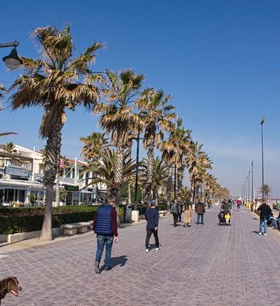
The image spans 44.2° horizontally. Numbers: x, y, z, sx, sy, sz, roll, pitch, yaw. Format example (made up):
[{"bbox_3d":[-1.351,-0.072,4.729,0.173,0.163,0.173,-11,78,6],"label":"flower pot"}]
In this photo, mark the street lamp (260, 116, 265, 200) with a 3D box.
[{"bbox_3d":[13.023,1.522,36.544,0.420,10.400,1.200,-1,-8,16],"label":"street lamp"}]

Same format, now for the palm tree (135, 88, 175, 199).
[{"bbox_3d":[1.140,0.233,27.763,3.100,10.200,3.100,-1,-8,16],"label":"palm tree"}]

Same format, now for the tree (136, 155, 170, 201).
[{"bbox_3d":[1.754,3.681,39.731,4.000,6.500,4.000,-1,-8,16],"label":"tree"}]

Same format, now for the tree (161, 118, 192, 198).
[{"bbox_3d":[4.621,1.648,44.271,3.700,11.893,3.700,-1,-8,15],"label":"tree"}]

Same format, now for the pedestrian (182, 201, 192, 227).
[{"bbox_3d":[3.015,3.843,21.846,0.550,1.650,0.420,0,-8,14],"label":"pedestrian"}]

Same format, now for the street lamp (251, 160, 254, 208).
[{"bbox_3d":[18.291,5.404,56.118,0.400,8.000,1.000,-1,-8,16],"label":"street lamp"}]

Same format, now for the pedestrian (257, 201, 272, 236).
[{"bbox_3d":[6.342,3.323,17.685,0.660,1.760,0.420,-1,-8,20],"label":"pedestrian"}]

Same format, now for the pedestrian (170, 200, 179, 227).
[{"bbox_3d":[2.192,3.724,21.528,0.580,1.700,0.500,-1,-8,16],"label":"pedestrian"}]

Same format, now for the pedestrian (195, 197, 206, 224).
[{"bbox_3d":[4.251,4.132,24.214,0.640,1.750,0.430,0,-8,14],"label":"pedestrian"}]

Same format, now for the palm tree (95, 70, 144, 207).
[{"bbox_3d":[-1.306,-0.459,22.008,3.450,10.015,3.450,-1,-8,15],"label":"palm tree"}]

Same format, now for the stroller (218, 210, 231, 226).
[{"bbox_3d":[5.872,4.516,23.962,0.720,1.000,0.900,0,-8,14],"label":"stroller"}]

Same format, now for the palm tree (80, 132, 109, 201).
[{"bbox_3d":[-4.163,2.067,33.325,2.750,7.800,2.750,-1,-8,16],"label":"palm tree"}]

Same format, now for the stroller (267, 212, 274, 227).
[{"bbox_3d":[8.965,4.490,23.721,0.580,1.020,0.900,5,-9,-29],"label":"stroller"}]

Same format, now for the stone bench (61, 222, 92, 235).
[{"bbox_3d":[-2.785,3.545,16.111,0.650,0.450,2.200,-1,-8,16],"label":"stone bench"}]

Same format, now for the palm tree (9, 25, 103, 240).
[{"bbox_3d":[-3.647,-1.023,14.430,3.750,9.056,3.750,-1,-8,15],"label":"palm tree"}]

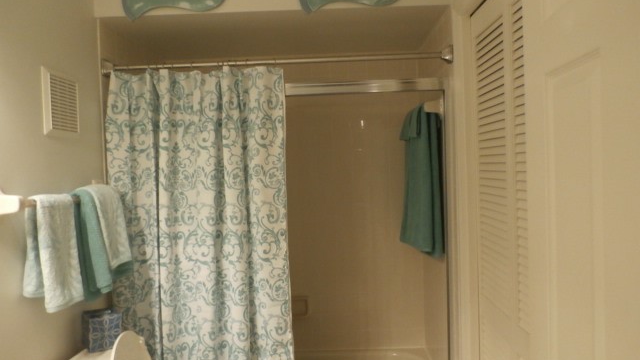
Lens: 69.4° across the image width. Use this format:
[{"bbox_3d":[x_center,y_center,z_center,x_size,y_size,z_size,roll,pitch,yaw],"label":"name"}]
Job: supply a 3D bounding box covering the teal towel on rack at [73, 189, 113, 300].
[{"bbox_3d":[-0.850,0.237,1.734,0.140,0.420,0.165,-2,2,0],"label":"teal towel on rack"}]

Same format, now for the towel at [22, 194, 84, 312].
[{"bbox_3d":[-0.874,0.229,1.514,0.097,0.370,0.205,-2,2,0],"label":"towel"}]

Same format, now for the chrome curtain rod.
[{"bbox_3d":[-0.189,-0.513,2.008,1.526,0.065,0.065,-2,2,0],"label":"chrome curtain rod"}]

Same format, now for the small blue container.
[{"bbox_3d":[-0.829,0.569,1.762,0.114,0.125,0.114,-3,2,-38],"label":"small blue container"}]

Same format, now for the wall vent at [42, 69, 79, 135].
[{"bbox_3d":[-0.935,-0.274,1.688,0.023,0.235,0.213,-2,2,0],"label":"wall vent"}]

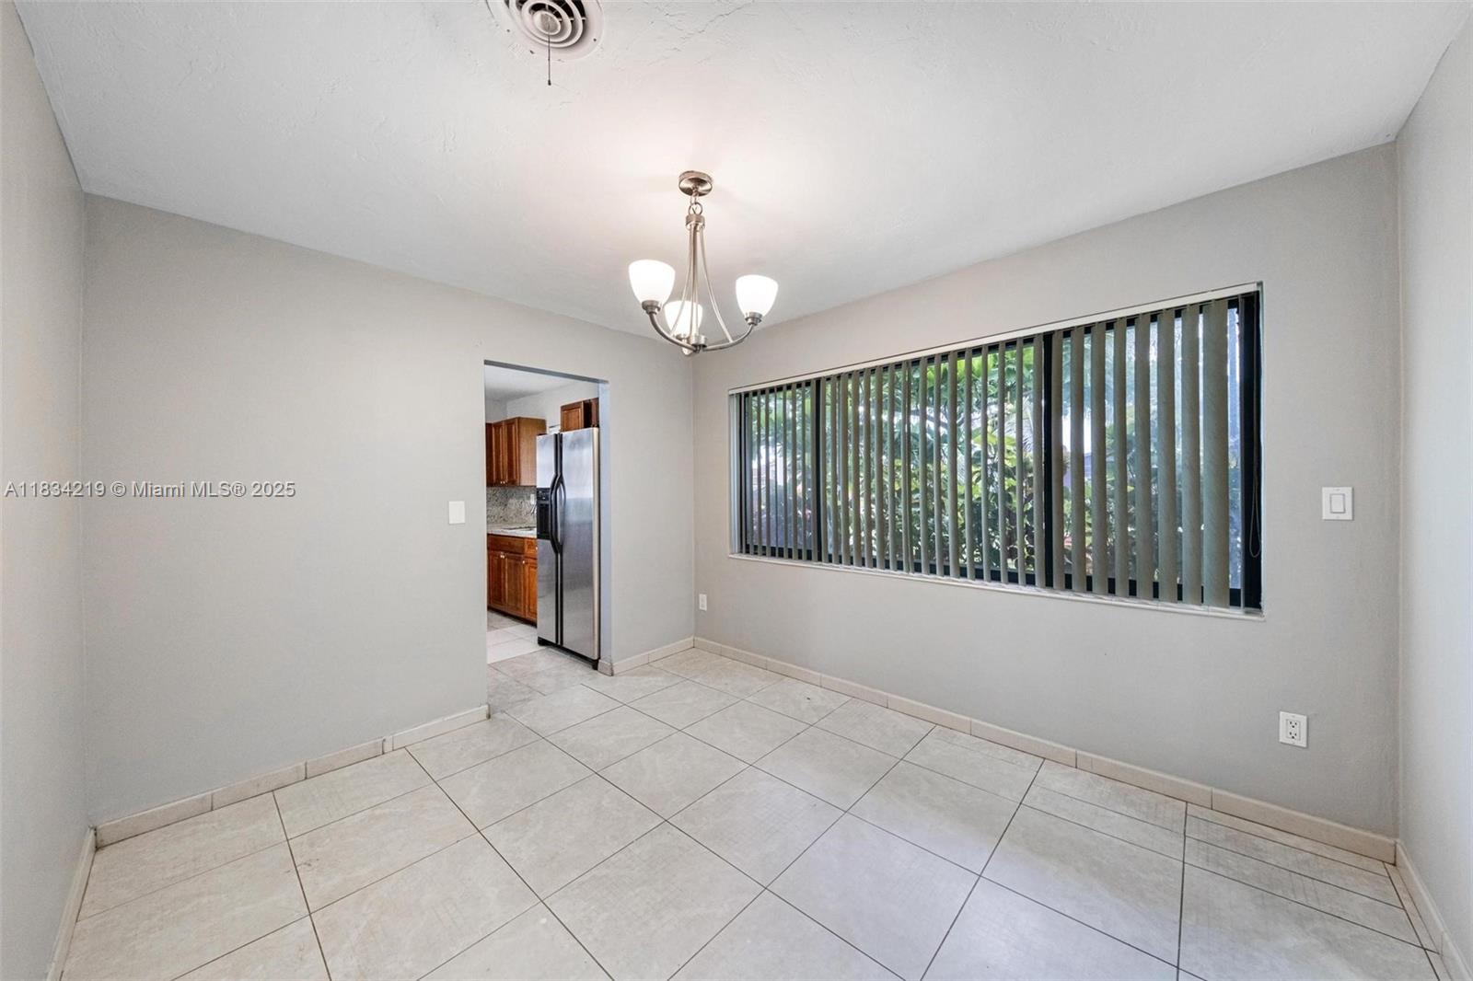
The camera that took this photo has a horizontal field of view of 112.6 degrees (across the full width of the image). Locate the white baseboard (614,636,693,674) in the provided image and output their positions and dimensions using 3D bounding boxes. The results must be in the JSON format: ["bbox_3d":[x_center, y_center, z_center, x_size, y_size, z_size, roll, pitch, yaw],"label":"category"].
[{"bbox_3d":[-0.601,1.262,3.742,0.012,0.077,0.773,0,0,43],"label":"white baseboard"}]

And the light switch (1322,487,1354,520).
[{"bbox_3d":[2.132,0.047,1.739,0.070,0.115,0.009,0,0,43],"label":"light switch"}]

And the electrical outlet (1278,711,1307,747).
[{"bbox_3d":[2.063,0.886,1.816,0.070,0.115,0.008,0,0,43],"label":"electrical outlet"}]

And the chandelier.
[{"bbox_3d":[-0.180,-0.825,1.784,0.535,0.639,0.495,0,0,43],"label":"chandelier"}]

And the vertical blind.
[{"bbox_3d":[1.000,-0.149,2.853,2.780,1.255,0.080,0,0,43],"label":"vertical blind"}]

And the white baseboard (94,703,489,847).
[{"bbox_3d":[-1.909,1.284,2.333,0.012,0.077,1.389,0,0,43],"label":"white baseboard"}]

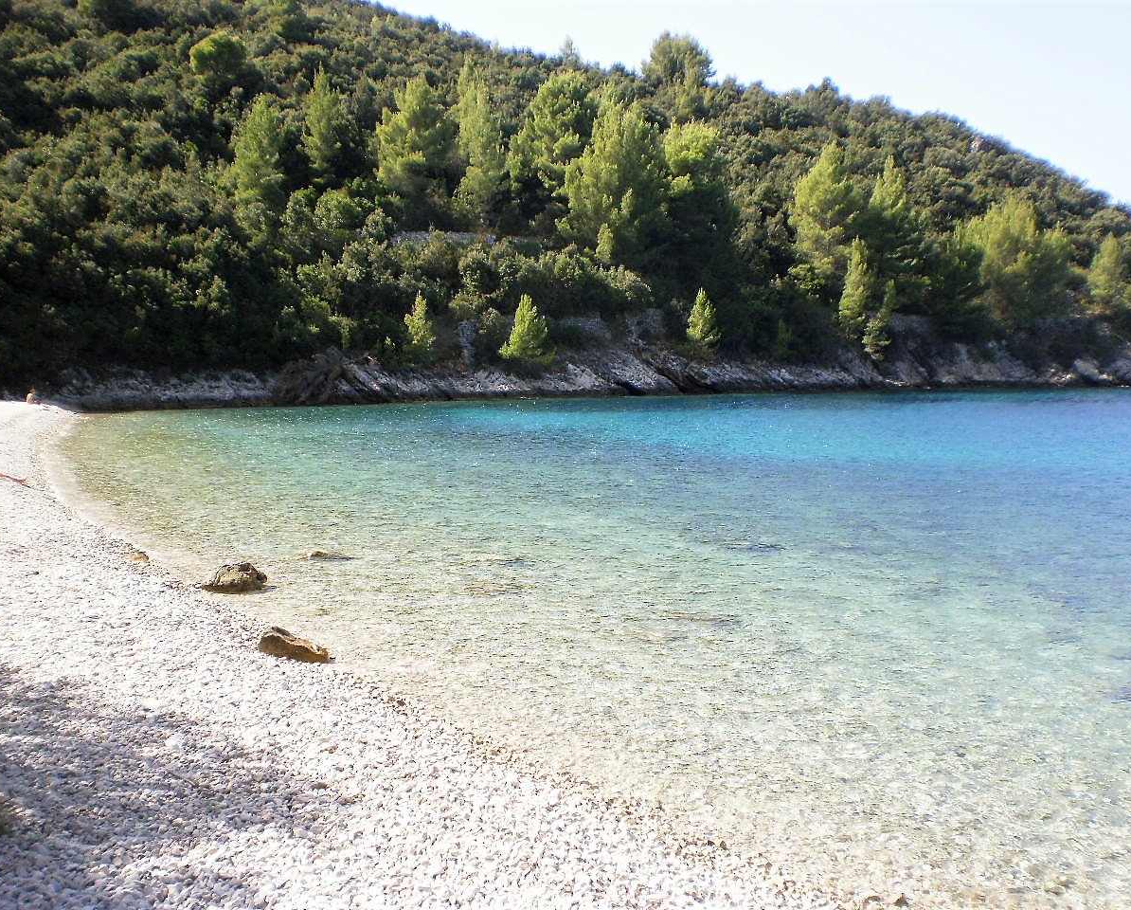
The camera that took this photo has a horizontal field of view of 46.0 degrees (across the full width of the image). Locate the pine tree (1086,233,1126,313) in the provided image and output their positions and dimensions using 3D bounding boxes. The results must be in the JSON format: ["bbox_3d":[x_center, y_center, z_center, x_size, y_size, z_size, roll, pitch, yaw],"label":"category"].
[{"bbox_3d":[58.160,-19.430,143.000,4.270,8.590,4.150,2,5,22],"label":"pine tree"}]

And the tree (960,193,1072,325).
[{"bbox_3d":[45.690,-19.770,135.000,11.340,13.250,11.000,1,4,19],"label":"tree"}]

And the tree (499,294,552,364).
[{"bbox_3d":[-2.890,-9.240,98.000,3.910,5.140,3.790,0,4,-2],"label":"tree"}]

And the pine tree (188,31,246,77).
[{"bbox_3d":[-35.310,-40.590,135.000,5.590,4.800,5.590,0,4,0],"label":"pine tree"}]

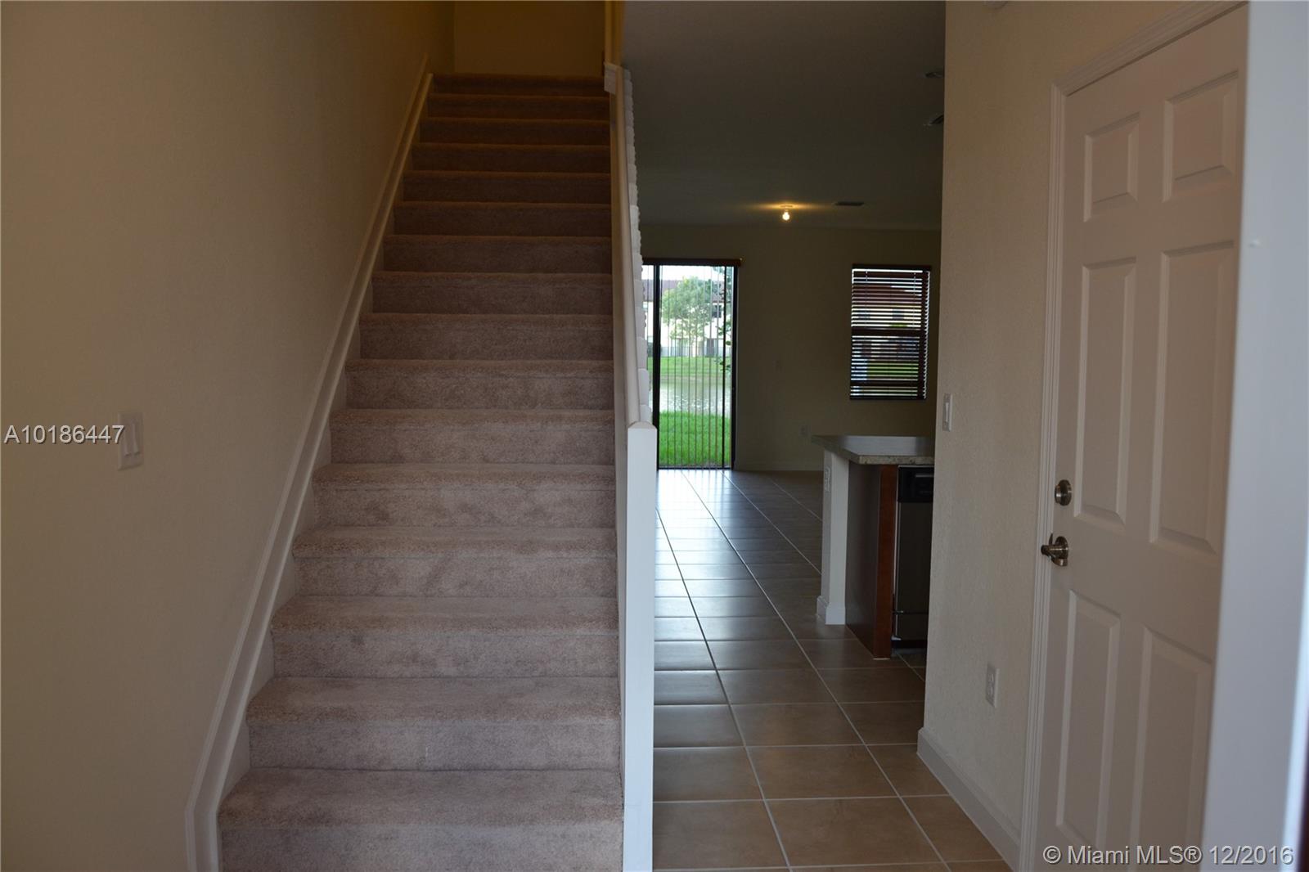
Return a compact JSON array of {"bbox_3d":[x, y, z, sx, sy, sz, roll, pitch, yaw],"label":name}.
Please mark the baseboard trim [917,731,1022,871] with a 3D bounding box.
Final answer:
[{"bbox_3d":[0.962,1.110,3.042,0.016,0.086,0.840,0,5,-3],"label":"baseboard trim"}]

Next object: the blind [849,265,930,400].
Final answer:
[{"bbox_3d":[2.681,-1.176,11.183,0.900,1.525,0.060,0,5,-3],"label":"blind"}]

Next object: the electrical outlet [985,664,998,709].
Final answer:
[{"bbox_3d":[0.976,0.724,2.842,0.008,0.118,0.078,0,5,-3],"label":"electrical outlet"}]

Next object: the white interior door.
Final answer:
[{"bbox_3d":[1.045,0.218,2.091,0.040,2.040,0.810,0,5,-3],"label":"white interior door"}]

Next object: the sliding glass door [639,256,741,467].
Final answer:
[{"bbox_3d":[0.032,-0.796,11.074,1.840,2.390,0.100,0,5,-3],"label":"sliding glass door"}]

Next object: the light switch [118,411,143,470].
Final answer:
[{"bbox_3d":[-1.140,0.007,2.134,0.010,0.120,0.115,0,5,-3],"label":"light switch"}]

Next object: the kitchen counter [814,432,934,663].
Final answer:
[{"bbox_3d":[1.778,0.515,4.955,1.804,0.935,0.975,0,5,-3],"label":"kitchen counter"}]

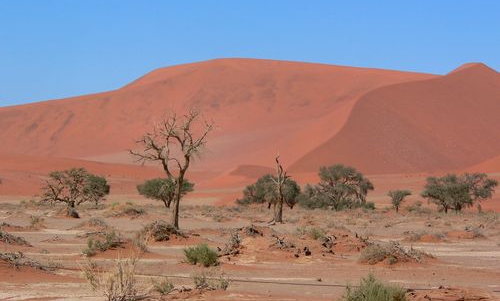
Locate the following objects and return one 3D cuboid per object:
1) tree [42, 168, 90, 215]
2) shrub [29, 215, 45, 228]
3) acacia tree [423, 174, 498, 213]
[{"bbox_3d":[-17.603,3.933,246.647,4.574,4.574,4.117,0,-1,0],"label":"tree"},{"bbox_3d":[-14.746,4.915,178.000,1.038,0.831,0.935,0,-1,0],"label":"shrub"},{"bbox_3d":[21.545,4.422,264.413,7.541,4.076,6.033,0,-1,0],"label":"acacia tree"}]

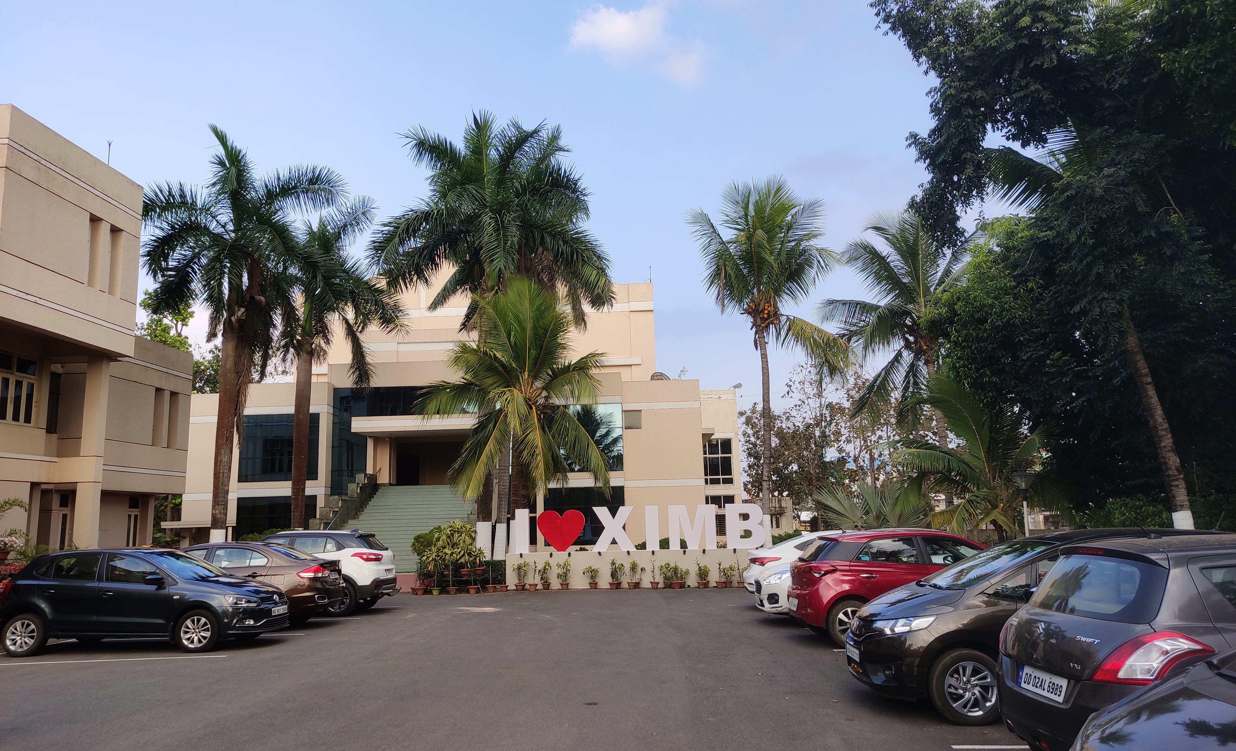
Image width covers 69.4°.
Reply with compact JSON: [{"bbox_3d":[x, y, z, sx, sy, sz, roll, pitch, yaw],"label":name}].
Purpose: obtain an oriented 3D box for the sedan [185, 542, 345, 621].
[{"bbox_3d":[-7.216,3.751,15.909,4.490,1.485,1.730,-2,-9,2],"label":"sedan"}]

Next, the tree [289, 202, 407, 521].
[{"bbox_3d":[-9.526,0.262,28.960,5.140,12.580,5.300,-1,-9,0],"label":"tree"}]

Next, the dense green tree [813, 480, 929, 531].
[{"bbox_3d":[6.482,3.958,22.636,2.970,2.590,3.000,-1,-9,0],"label":"dense green tree"}]

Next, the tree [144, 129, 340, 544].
[{"bbox_3d":[-10.381,-0.696,24.458,5.700,13.080,5.700,-1,-9,0],"label":"tree"}]

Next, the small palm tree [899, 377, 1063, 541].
[{"bbox_3d":[9.135,2.585,22.289,4.400,5.270,4.300,-2,-10,4],"label":"small palm tree"}]

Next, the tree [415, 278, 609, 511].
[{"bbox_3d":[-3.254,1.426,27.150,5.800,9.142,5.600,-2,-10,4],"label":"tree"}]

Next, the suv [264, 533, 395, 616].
[{"bbox_3d":[-6.863,4.202,19.002,4.270,1.650,1.780,-2,-10,4],"label":"suv"}]

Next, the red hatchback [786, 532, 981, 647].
[{"bbox_3d":[4.430,2.928,12.565,3.985,1.505,1.740,-2,-9,2],"label":"red hatchback"}]

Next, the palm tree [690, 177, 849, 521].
[{"bbox_3d":[4.973,-0.191,29.170,5.300,13.262,5.300,-2,-10,4],"label":"palm tree"}]

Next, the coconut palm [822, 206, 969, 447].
[{"bbox_3d":[8.727,0.321,26.253,5.370,10.820,6.000,-1,-9,0],"label":"coconut palm"}]

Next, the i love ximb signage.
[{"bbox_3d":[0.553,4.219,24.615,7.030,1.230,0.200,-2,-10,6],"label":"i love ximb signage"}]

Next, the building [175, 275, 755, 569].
[{"bbox_3d":[-5.206,1.879,38.200,22.000,12.700,17.000,-2,-10,4],"label":"building"}]

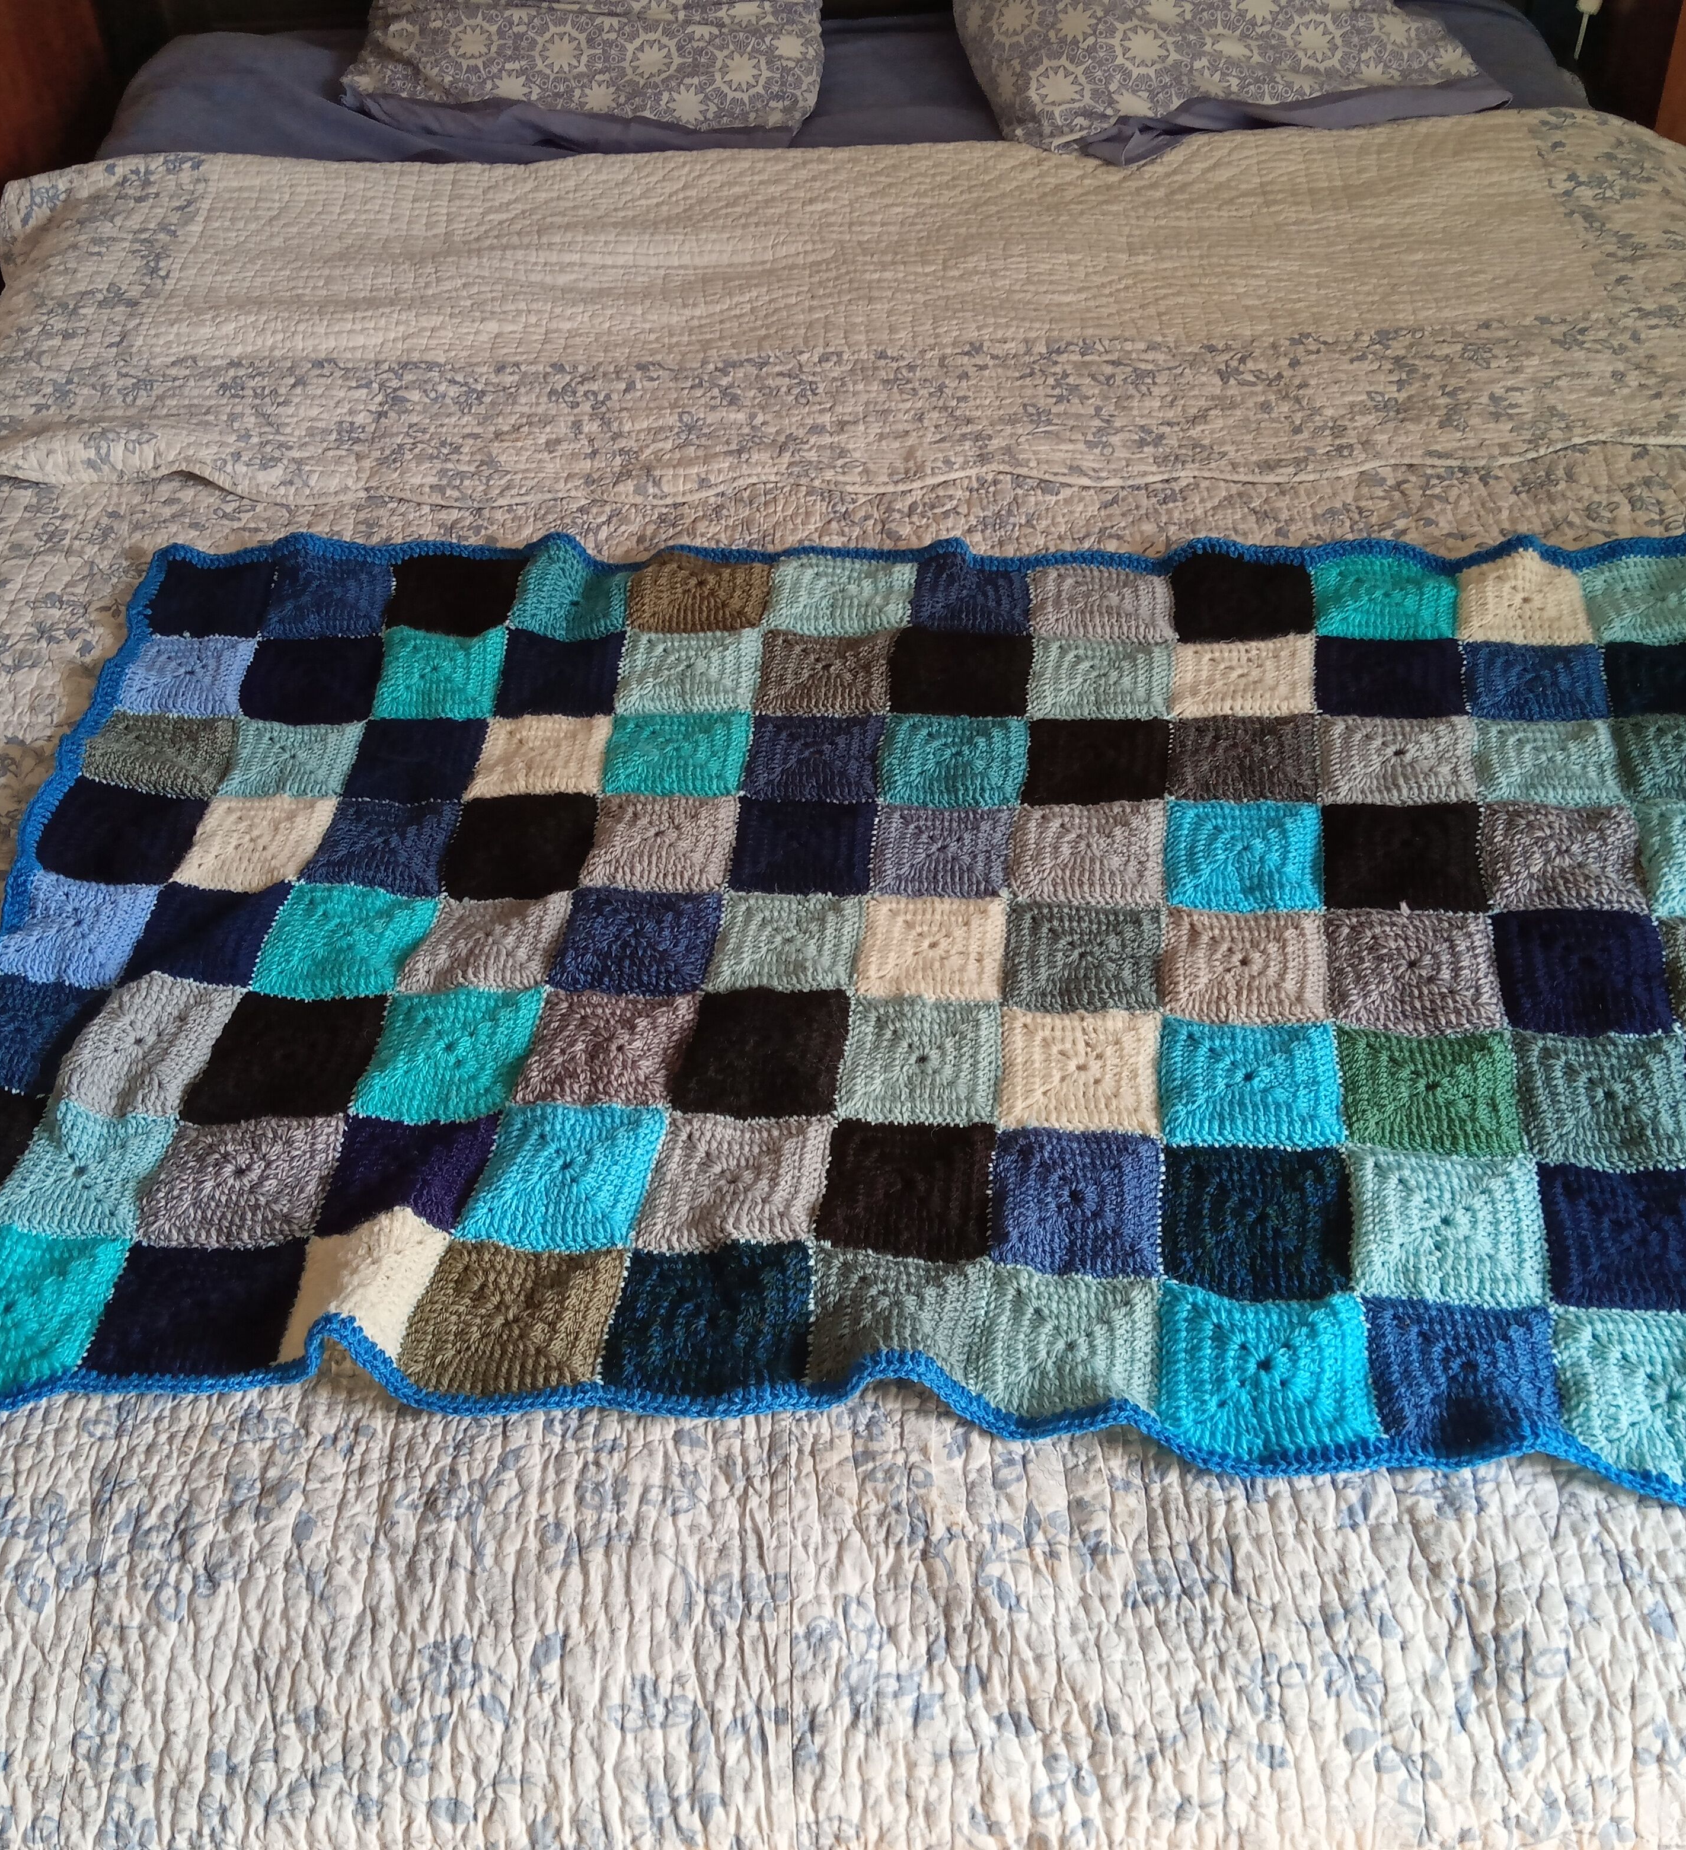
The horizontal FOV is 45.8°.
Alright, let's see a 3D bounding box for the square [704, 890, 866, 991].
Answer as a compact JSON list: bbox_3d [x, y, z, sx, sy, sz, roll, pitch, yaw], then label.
[{"bbox_3d":[-0.036,0.012,1.301,0.099,0.014,0.097,2,44,7],"label":"square"}]

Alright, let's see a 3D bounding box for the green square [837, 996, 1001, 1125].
[{"bbox_3d":[0.047,0.081,1.182,0.097,0.012,0.095,3,46,9],"label":"green square"}]

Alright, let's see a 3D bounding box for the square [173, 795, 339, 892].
[{"bbox_3d":[-0.404,-0.059,1.369,0.095,0.012,0.092,2,45,8],"label":"square"}]

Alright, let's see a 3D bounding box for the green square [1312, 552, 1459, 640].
[{"bbox_3d":[0.414,-0.247,1.522,0.103,0.014,0.098,2,44,8],"label":"green square"}]

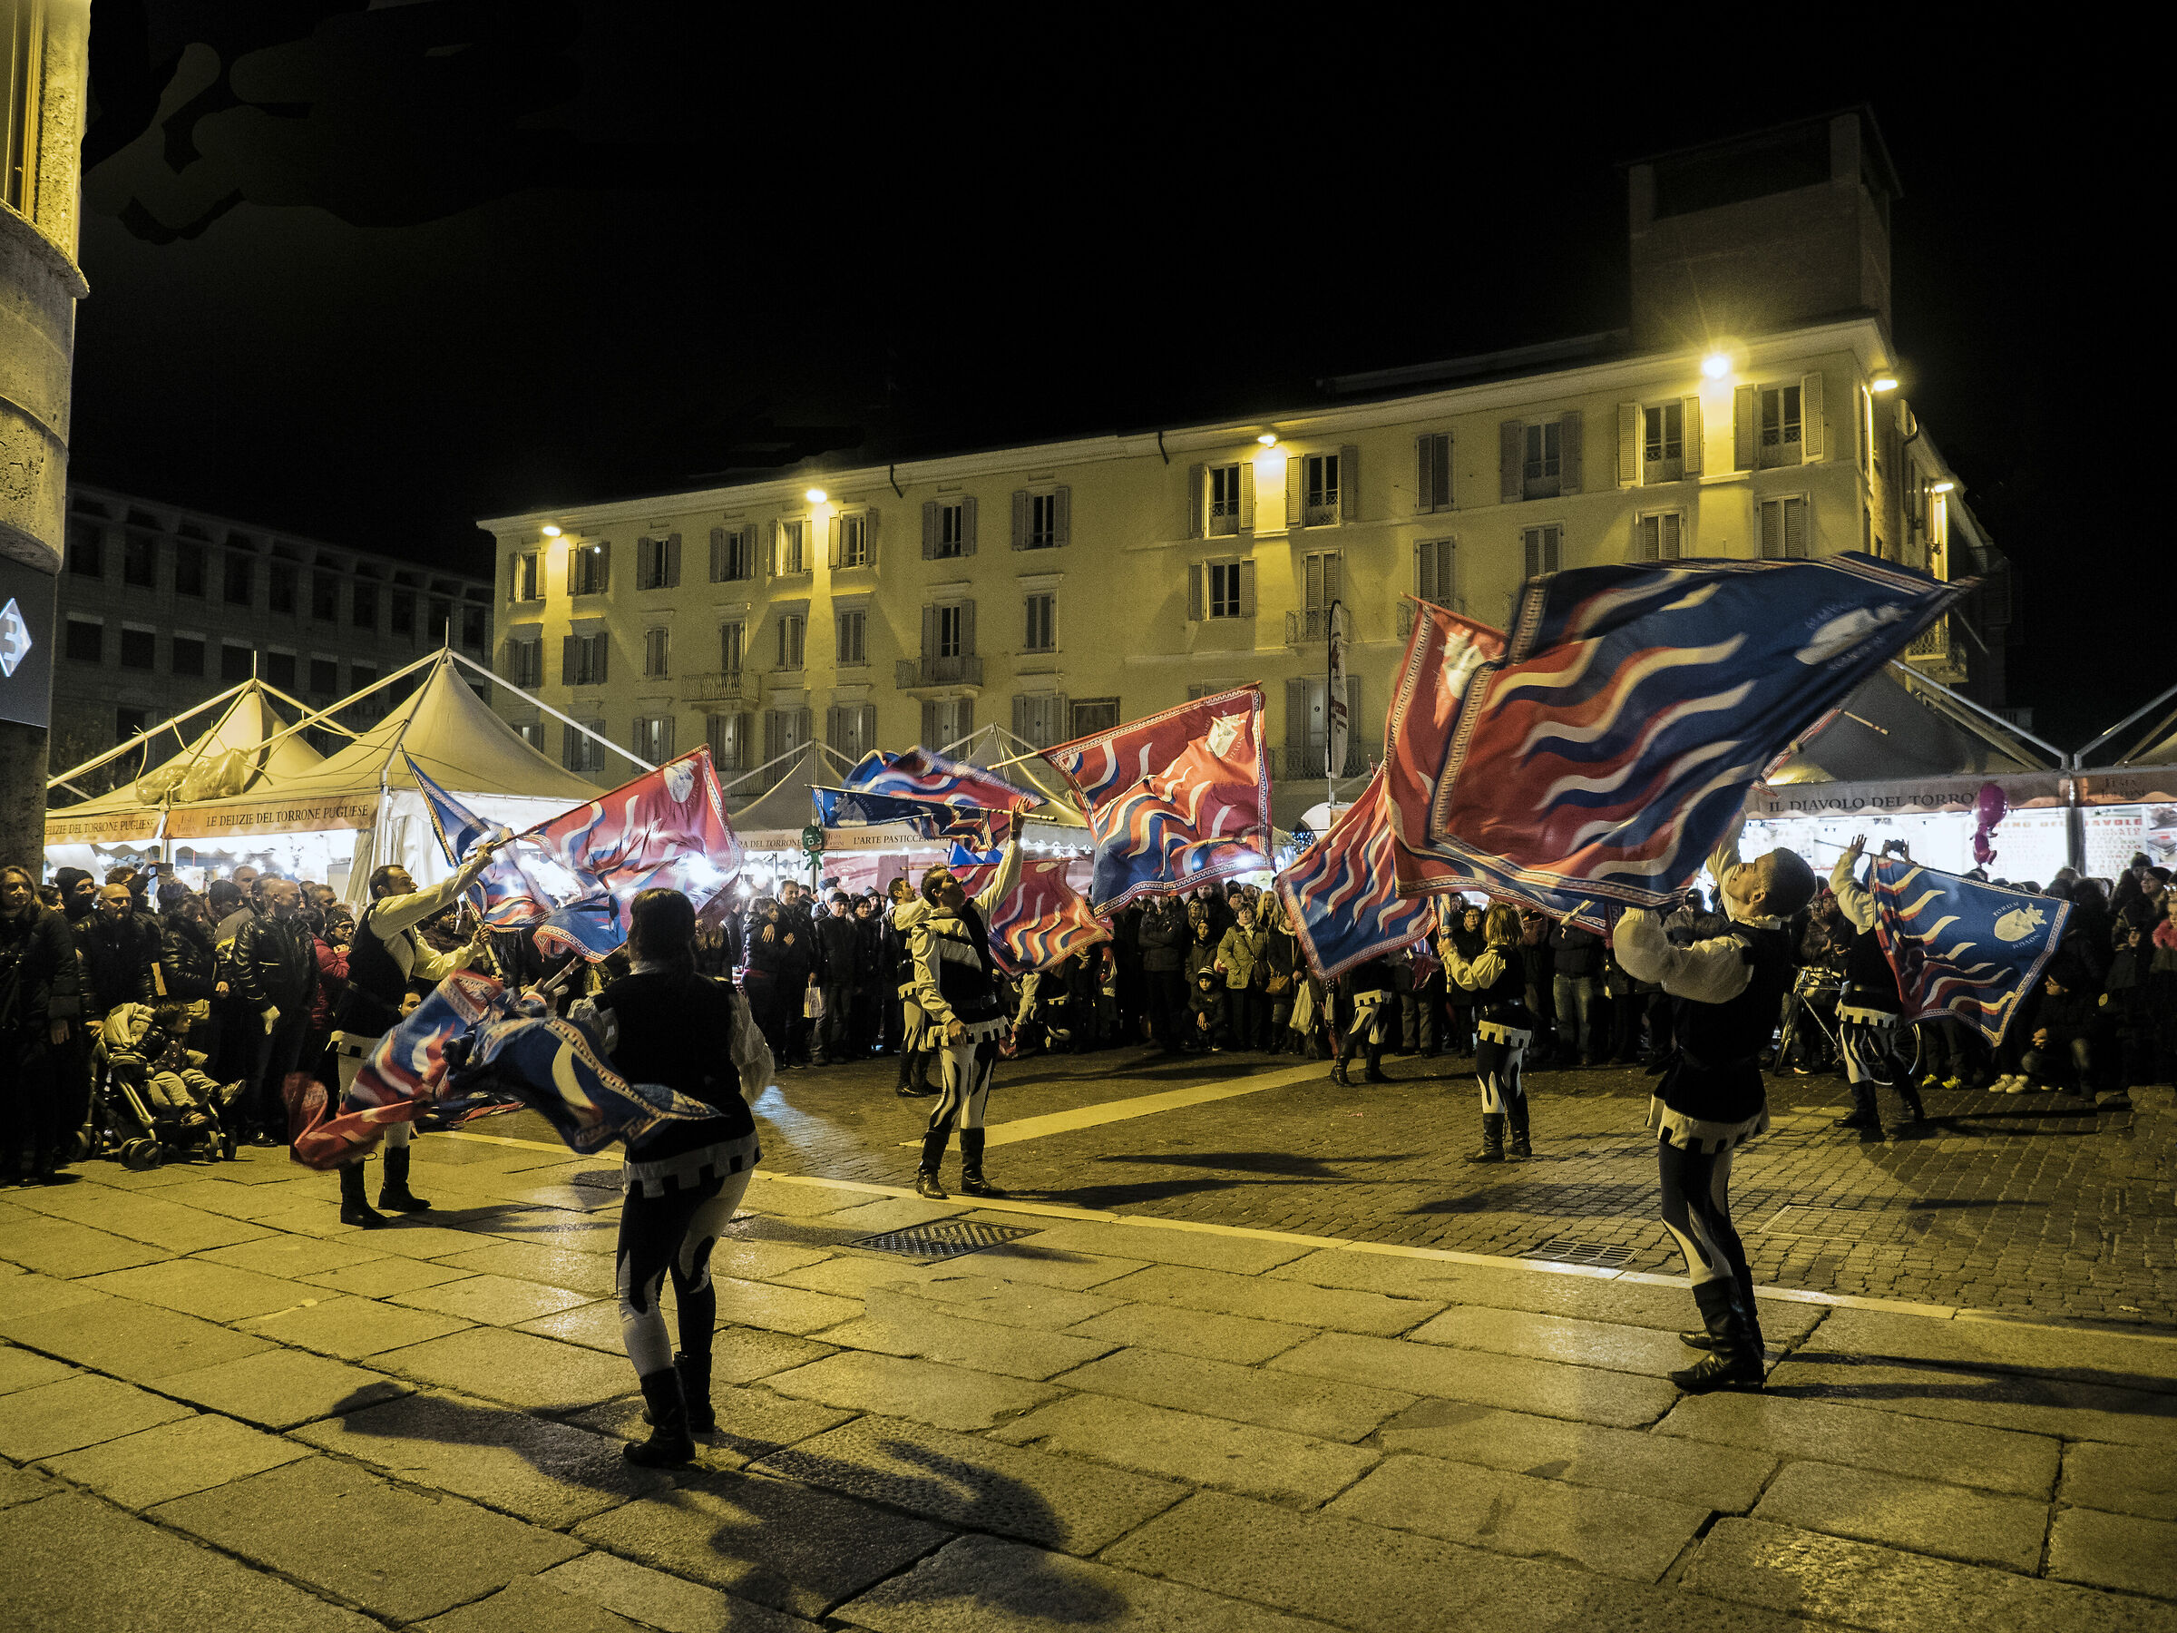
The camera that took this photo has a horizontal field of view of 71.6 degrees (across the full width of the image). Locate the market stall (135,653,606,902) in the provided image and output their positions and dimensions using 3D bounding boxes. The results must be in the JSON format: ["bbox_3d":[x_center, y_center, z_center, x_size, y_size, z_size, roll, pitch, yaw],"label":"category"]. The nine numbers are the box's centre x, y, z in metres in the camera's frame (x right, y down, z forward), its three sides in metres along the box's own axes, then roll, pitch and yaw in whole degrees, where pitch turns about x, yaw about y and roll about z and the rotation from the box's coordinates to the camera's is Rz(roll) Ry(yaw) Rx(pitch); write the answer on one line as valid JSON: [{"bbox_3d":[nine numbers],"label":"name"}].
[{"bbox_3d":[-7.513,0.354,17.464,4.000,4.450,4.000,-2,-4,32],"label":"market stall"}]

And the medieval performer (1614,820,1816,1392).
[{"bbox_3d":[2.120,0.943,5.120,0.660,1.860,0.560,-1,-3,21],"label":"medieval performer"}]

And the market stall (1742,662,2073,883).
[{"bbox_3d":[8.598,0.233,16.918,4.000,4.400,4.000,-1,-4,29],"label":"market stall"}]

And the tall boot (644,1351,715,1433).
[{"bbox_3d":[-1.228,1.712,4.562,0.235,0.260,0.105,-2,-4,28],"label":"tall boot"}]

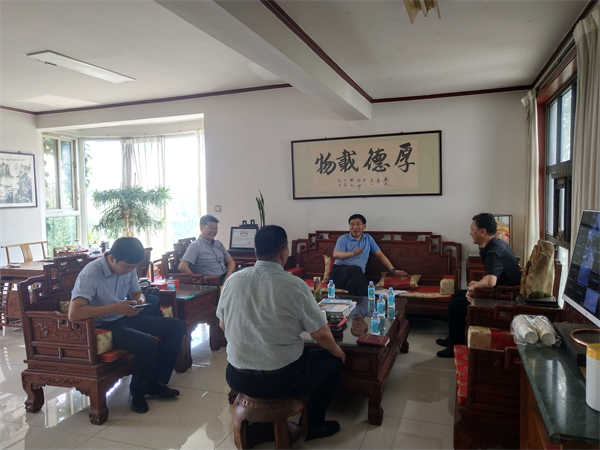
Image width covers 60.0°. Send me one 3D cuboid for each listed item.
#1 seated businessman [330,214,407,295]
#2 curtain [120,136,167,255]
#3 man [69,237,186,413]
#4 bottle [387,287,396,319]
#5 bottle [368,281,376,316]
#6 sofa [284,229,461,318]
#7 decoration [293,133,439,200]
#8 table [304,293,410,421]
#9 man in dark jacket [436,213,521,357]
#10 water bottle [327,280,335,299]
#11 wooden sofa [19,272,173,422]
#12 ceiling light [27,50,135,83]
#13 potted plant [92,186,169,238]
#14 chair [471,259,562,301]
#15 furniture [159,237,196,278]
[{"bbox_3d":[0.737,0.549,5.645,0.771,1.350,0.761,-1,3,13],"label":"seated businessman"},{"bbox_3d":[-2.398,-0.305,8.111,0.820,2.160,0.140,0,4,19],"label":"curtain"},{"bbox_3d":[-1.267,0.687,3.746,0.780,1.190,0.570,0,4,24],"label":"man"},{"bbox_3d":[0.833,0.646,4.739,0.064,0.188,0.064,-1,3,17],"label":"bottle"},{"bbox_3d":[0.694,0.635,5.022,0.064,0.188,0.064,-1,3,17],"label":"bottle"},{"bbox_3d":[0.697,0.606,5.569,1.980,1.010,0.800,0,4,19],"label":"sofa"},{"bbox_3d":[0.788,-0.708,6.384,1.837,0.736,0.036,-1,3,17],"label":"decoration"},{"bbox_3d":[0.268,0.963,4.133,1.050,0.500,1.580,0,4,17],"label":"table"},{"bbox_3d":[1.650,0.565,4.852,0.771,1.340,0.629,-1,3,20],"label":"man in dark jacket"},{"bbox_3d":[0.278,0.586,4.752,0.060,0.172,0.060,0,4,17],"label":"water bottle"},{"bbox_3d":[-1.622,0.851,4.332,0.812,1.076,1.147,-1,3,17],"label":"wooden sofa"},{"bbox_3d":[-1.966,-1.465,4.828,0.250,0.055,1.220,0,4,17],"label":"ceiling light"},{"bbox_3d":[-2.364,0.265,7.356,1.020,1.600,1.020,0,4,17],"label":"potted plant"},{"bbox_3d":[1.838,0.642,4.517,0.720,1.000,0.800,0,4,17],"label":"chair"},{"bbox_3d":[-1.029,0.718,6.247,0.812,1.076,1.147,-1,3,17],"label":"furniture"}]

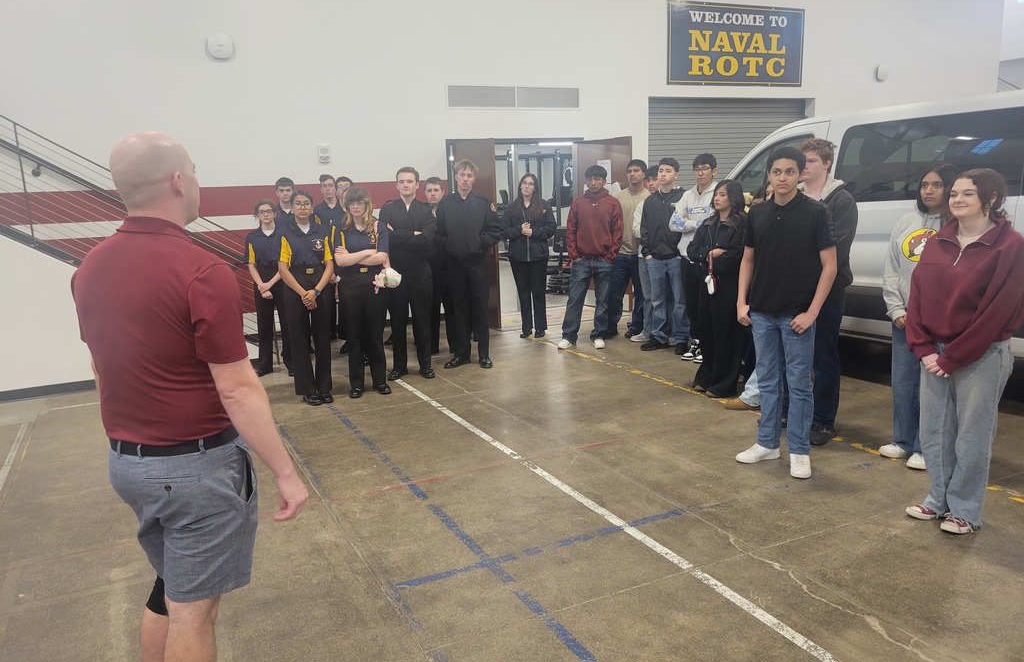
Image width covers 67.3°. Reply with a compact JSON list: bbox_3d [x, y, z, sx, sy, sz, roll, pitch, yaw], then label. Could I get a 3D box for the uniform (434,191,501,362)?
[{"bbox_3d":[-0.411,-0.510,7.209,0.560,1.550,0.360,0,11,11],"label":"uniform"}]

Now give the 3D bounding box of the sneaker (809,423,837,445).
[{"bbox_3d":[1.873,0.592,4.665,0.290,0.120,0.110,-12,14,-42],"label":"sneaker"}]

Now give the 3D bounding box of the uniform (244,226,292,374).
[{"bbox_3d":[-2.227,-0.292,7.081,0.420,1.350,0.280,-5,11,-13],"label":"uniform"}]

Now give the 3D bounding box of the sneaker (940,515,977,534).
[{"bbox_3d":[2.048,0.853,3.503,0.250,0.090,0.090,-6,11,-19],"label":"sneaker"}]

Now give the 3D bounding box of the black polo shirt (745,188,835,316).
[{"bbox_3d":[1.521,-0.433,4.240,0.470,0.677,0.280,6,13,38],"label":"black polo shirt"}]

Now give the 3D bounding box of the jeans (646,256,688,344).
[{"bbox_3d":[1.508,-0.340,7.456,0.400,0.920,0.310,3,11,24],"label":"jeans"}]

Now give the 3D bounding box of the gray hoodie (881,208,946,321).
[{"bbox_3d":[2.341,-0.383,4.321,0.460,0.633,0.320,8,15,44],"label":"gray hoodie"}]

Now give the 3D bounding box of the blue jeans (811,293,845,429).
[{"bbox_3d":[1.794,0.128,4.688,0.340,0.930,0.410,-11,14,-41],"label":"blue jeans"}]

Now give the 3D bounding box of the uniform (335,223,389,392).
[{"bbox_3d":[-1.215,-0.195,6.242,0.430,1.343,0.340,-3,10,-6],"label":"uniform"}]

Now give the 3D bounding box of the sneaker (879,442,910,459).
[{"bbox_3d":[2.166,0.650,4.326,0.250,0.105,0.100,-6,11,-21],"label":"sneaker"}]

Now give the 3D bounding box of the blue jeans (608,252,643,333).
[{"bbox_3d":[1.216,-0.476,8.266,0.430,0.940,0.310,4,12,30],"label":"blue jeans"}]

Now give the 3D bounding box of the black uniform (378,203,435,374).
[{"bbox_3d":[-0.899,-0.385,6.606,0.530,1.500,0.340,-3,10,-4],"label":"black uniform"}]

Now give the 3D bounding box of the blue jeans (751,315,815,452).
[{"bbox_3d":[1.500,0.240,4.266,0.370,0.880,0.280,7,14,42],"label":"blue jeans"}]

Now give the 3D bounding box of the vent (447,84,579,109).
[{"bbox_3d":[0.031,-2.899,9.516,1.760,0.270,0.050,-6,11,-22],"label":"vent"}]

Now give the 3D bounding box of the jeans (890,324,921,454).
[{"bbox_3d":[2.396,0.247,4.425,0.300,0.862,0.360,-11,13,-39],"label":"jeans"}]

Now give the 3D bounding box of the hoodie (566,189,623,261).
[{"bbox_3d":[0.829,-1.060,7.720,0.547,0.690,0.320,-1,11,8],"label":"hoodie"}]

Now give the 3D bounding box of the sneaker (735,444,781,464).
[{"bbox_3d":[1.433,0.690,4.459,0.285,0.110,0.105,-5,11,-17],"label":"sneaker"}]

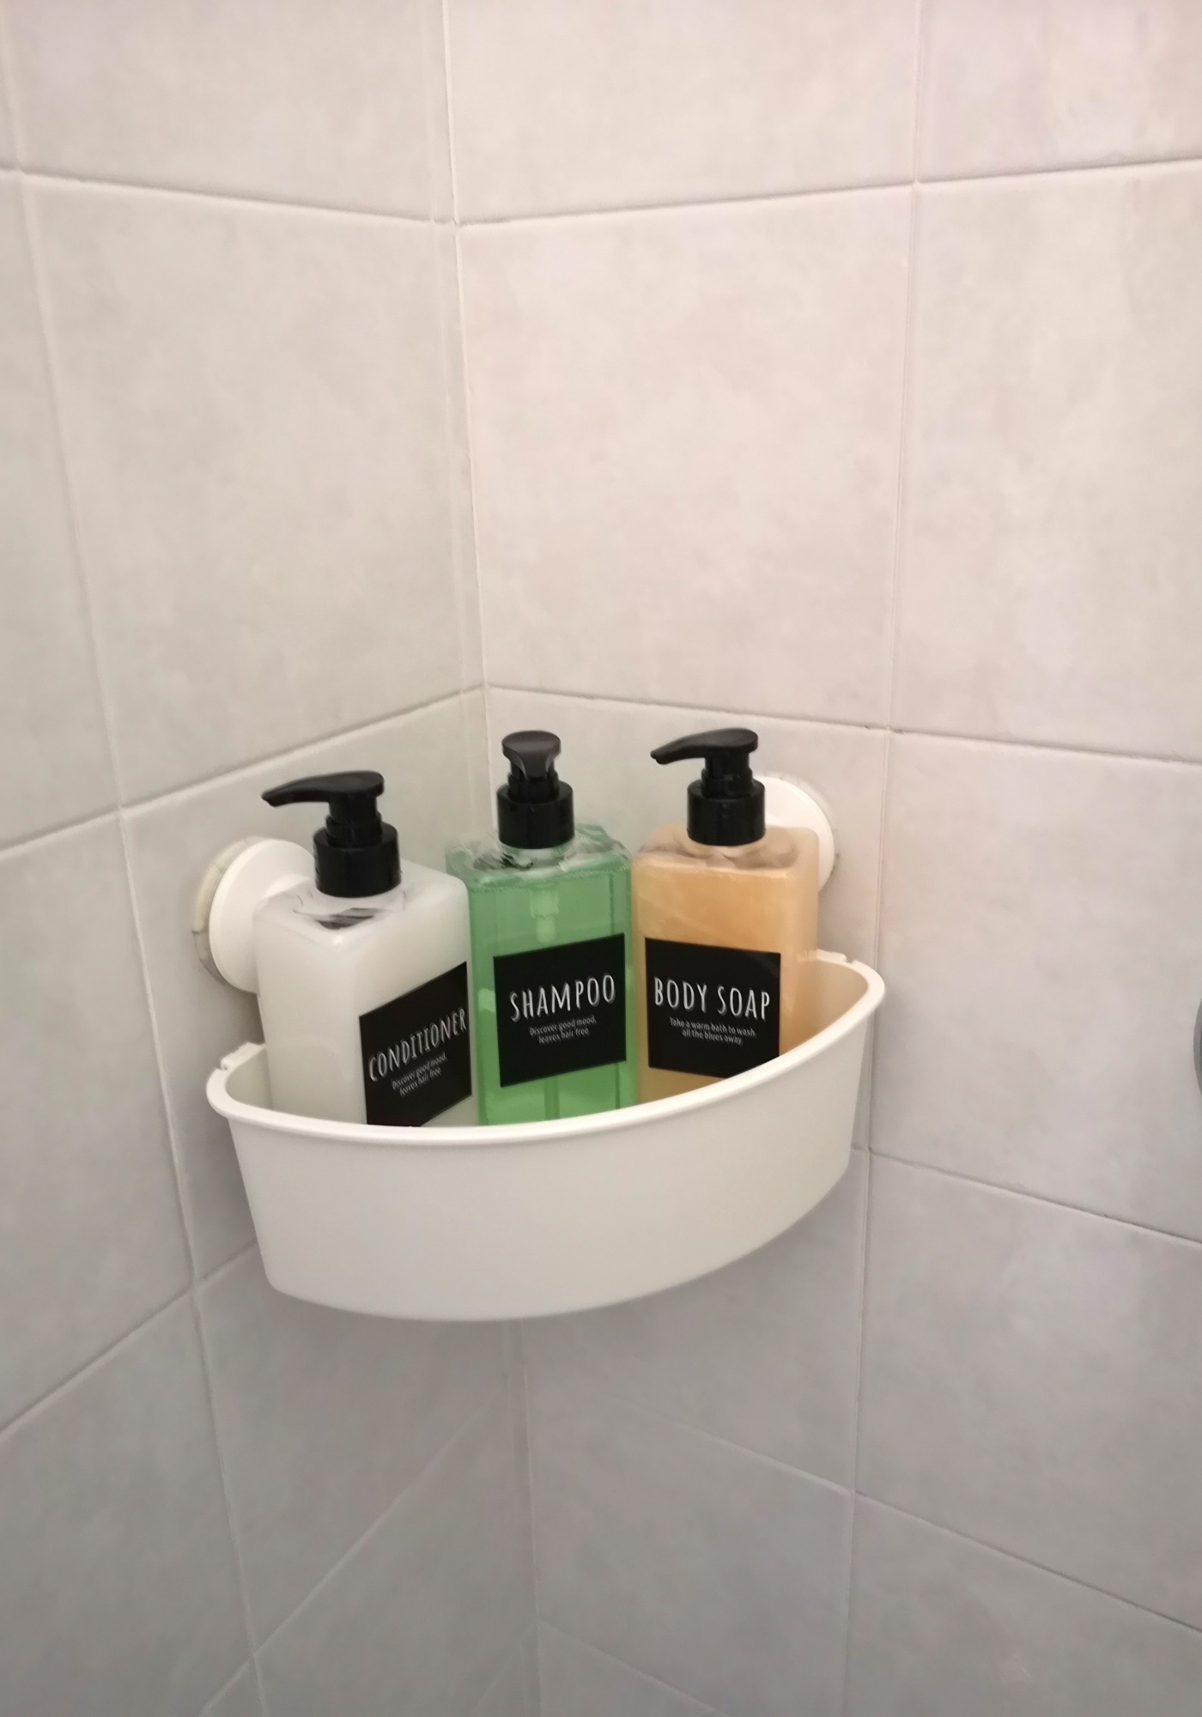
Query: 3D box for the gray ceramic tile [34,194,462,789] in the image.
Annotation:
[{"bbox_3d":[-0.125,-0.144,0.523,0.010,0.201,0.201,10,23,29],"label":"gray ceramic tile"}]

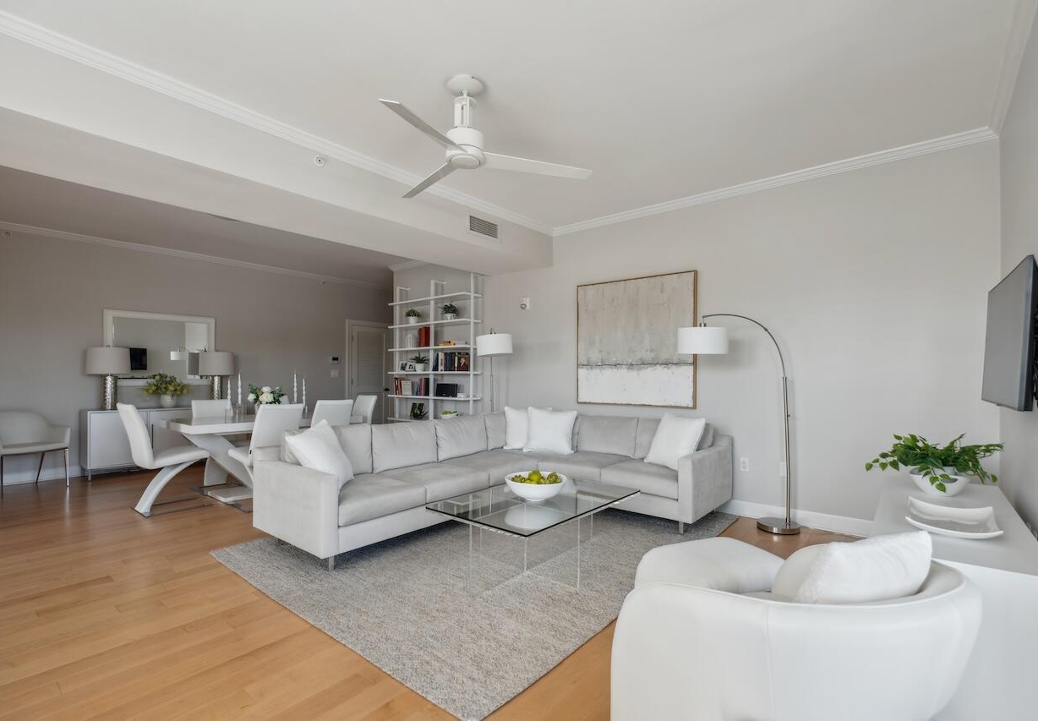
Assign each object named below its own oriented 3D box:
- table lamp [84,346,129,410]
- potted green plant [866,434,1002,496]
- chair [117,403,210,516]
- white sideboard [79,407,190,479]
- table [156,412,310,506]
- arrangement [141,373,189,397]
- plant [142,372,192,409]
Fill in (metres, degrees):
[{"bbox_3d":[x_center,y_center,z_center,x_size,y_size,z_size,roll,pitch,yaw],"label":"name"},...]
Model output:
[{"bbox_3d":[-4.951,0.210,5.436,0.395,0.775,0.395,-2,-2,41],"label":"table lamp"},{"bbox_3d":[2.452,0.614,2.660,0.570,0.340,0.440,-1,-2,41],"label":"potted green plant"},{"bbox_3d":[-3.151,0.852,4.018,0.432,0.924,0.600,-1,-2,41],"label":"chair"},{"bbox_3d":[-4.571,1.001,5.843,0.430,0.785,1.520,-2,-2,41],"label":"white sideboard"},{"bbox_3d":[-2.570,0.954,4.591,0.960,0.756,1.536,-1,-2,41],"label":"table"},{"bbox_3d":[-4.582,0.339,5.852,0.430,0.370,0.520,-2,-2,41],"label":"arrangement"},{"bbox_3d":[-4.419,0.371,5.650,0.450,0.440,0.480,-1,-2,41],"label":"plant"}]

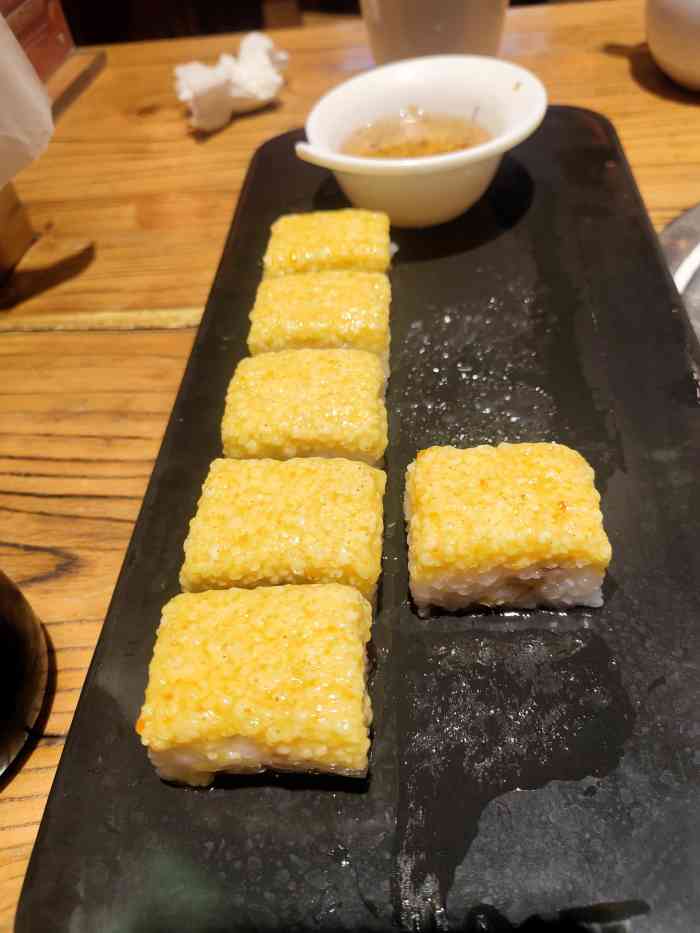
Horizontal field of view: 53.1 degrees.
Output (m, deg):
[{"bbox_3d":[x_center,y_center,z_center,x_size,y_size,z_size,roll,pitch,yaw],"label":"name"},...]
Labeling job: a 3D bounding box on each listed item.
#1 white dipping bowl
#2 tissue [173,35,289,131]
[{"bbox_3d":[0.027,-0.116,0.259,0.086,0.034,0.085,-1,52,8],"label":"white dipping bowl"},{"bbox_3d":[-0.058,-0.198,0.355,0.053,0.030,0.041,-1,52,8],"label":"tissue"}]

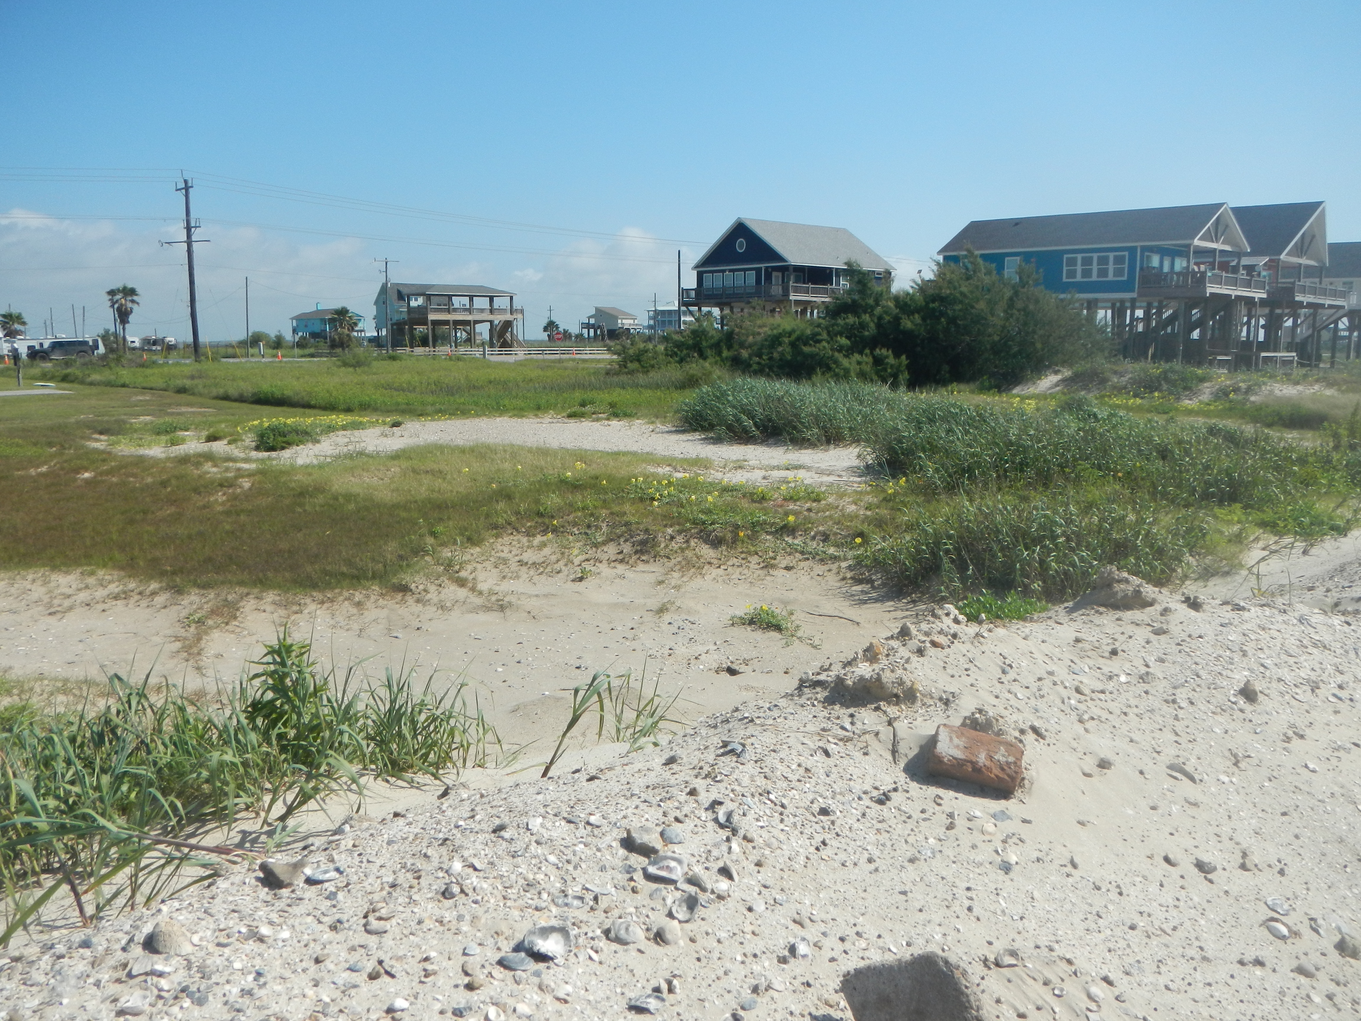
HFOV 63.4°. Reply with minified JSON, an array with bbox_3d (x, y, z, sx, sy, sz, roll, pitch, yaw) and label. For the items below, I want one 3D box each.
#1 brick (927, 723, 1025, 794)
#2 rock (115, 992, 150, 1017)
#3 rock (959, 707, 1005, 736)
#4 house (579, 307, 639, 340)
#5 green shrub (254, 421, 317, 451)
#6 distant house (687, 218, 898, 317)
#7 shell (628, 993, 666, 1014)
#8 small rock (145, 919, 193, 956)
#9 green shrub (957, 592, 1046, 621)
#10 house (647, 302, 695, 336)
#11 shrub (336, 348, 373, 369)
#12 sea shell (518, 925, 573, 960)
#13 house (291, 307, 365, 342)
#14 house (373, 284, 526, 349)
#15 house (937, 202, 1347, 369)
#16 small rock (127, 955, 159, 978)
[{"bbox_3d":[0.698,0.587,2.604,0.200,0.058,0.095,14,32,11],"label":"brick"},{"bbox_3d":[-0.856,0.773,1.720,0.048,0.019,0.036,0,9,0],"label":"rock"},{"bbox_3d":[0.717,0.505,2.620,0.100,0.062,0.080,0,9,0],"label":"rock"},{"bbox_3d":[-14.846,-39.015,234.796,9.800,8.800,8.400,-8,12,-41],"label":"house"},{"bbox_3d":[-6.832,-1.283,19.041,0.980,0.420,0.750,0,9,0],"label":"green shrub"},{"bbox_3d":[8.972,-18.113,91.502,12.635,11.052,12.350,-8,12,-41],"label":"distant house"},{"bbox_3d":[-0.054,0.788,1.760,0.059,0.017,0.038,-2,9,-9],"label":"shell"},{"bbox_3d":[-0.901,0.758,1.950,0.068,0.048,0.058,-4,10,-26],"label":"small rock"},{"bbox_3d":[1.150,0.341,3.950,0.320,0.110,0.220,0,9,0],"label":"green shrub"},{"bbox_3d":[-2.173,-50.850,300.000,11.500,10.500,10.000,-5,10,-30],"label":"house"},{"bbox_3d":[-22.498,-10.533,76.000,2.400,1.400,2.000,0,9,0],"label":"shrub"},{"bbox_3d":[-0.218,0.705,1.800,0.080,0.030,0.062,0,9,0],"label":"sea shell"},{"bbox_3d":[-64.033,-33.127,200.000,10.500,7.600,8.500,-7,11,-37],"label":"house"},{"bbox_3d":[-31.185,-25.878,148.926,18.000,9.261,8.800,-5,10,-28],"label":"house"},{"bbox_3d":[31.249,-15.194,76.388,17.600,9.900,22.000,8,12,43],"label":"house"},{"bbox_3d":[-0.929,0.786,1.900,0.050,0.024,0.044,-5,10,-28],"label":"small rock"}]

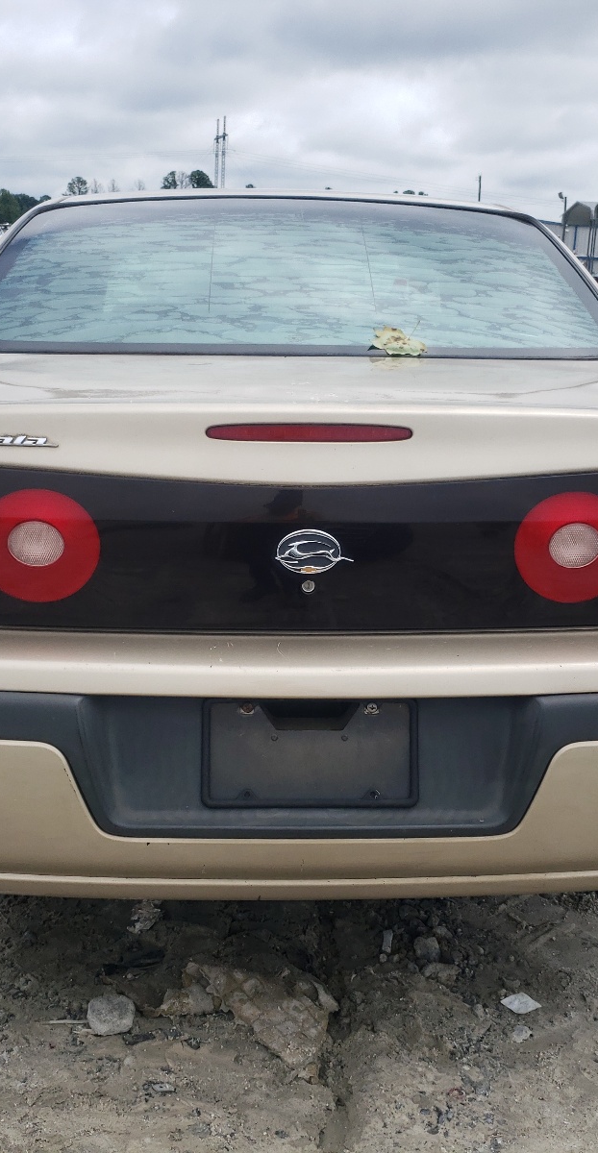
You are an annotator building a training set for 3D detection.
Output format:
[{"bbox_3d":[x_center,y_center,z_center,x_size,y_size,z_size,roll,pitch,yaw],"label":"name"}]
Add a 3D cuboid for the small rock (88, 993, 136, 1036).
[{"bbox_3d":[-0.293,0.693,1.820,0.077,0.052,0.065,1,15,0],"label":"small rock"}]

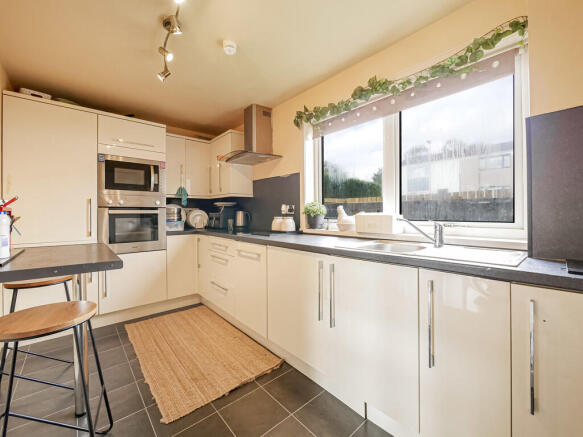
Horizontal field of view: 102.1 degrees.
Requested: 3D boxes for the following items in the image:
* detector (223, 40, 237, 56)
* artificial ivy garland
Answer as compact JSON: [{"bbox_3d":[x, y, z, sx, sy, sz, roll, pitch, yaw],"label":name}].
[{"bbox_3d":[-0.452,-1.240,1.720,0.100,0.045,0.100,0,1,0],"label":"detector"},{"bbox_3d":[0.578,-0.972,1.778,0.100,0.230,1.720,-1,1,-42],"label":"artificial ivy garland"}]

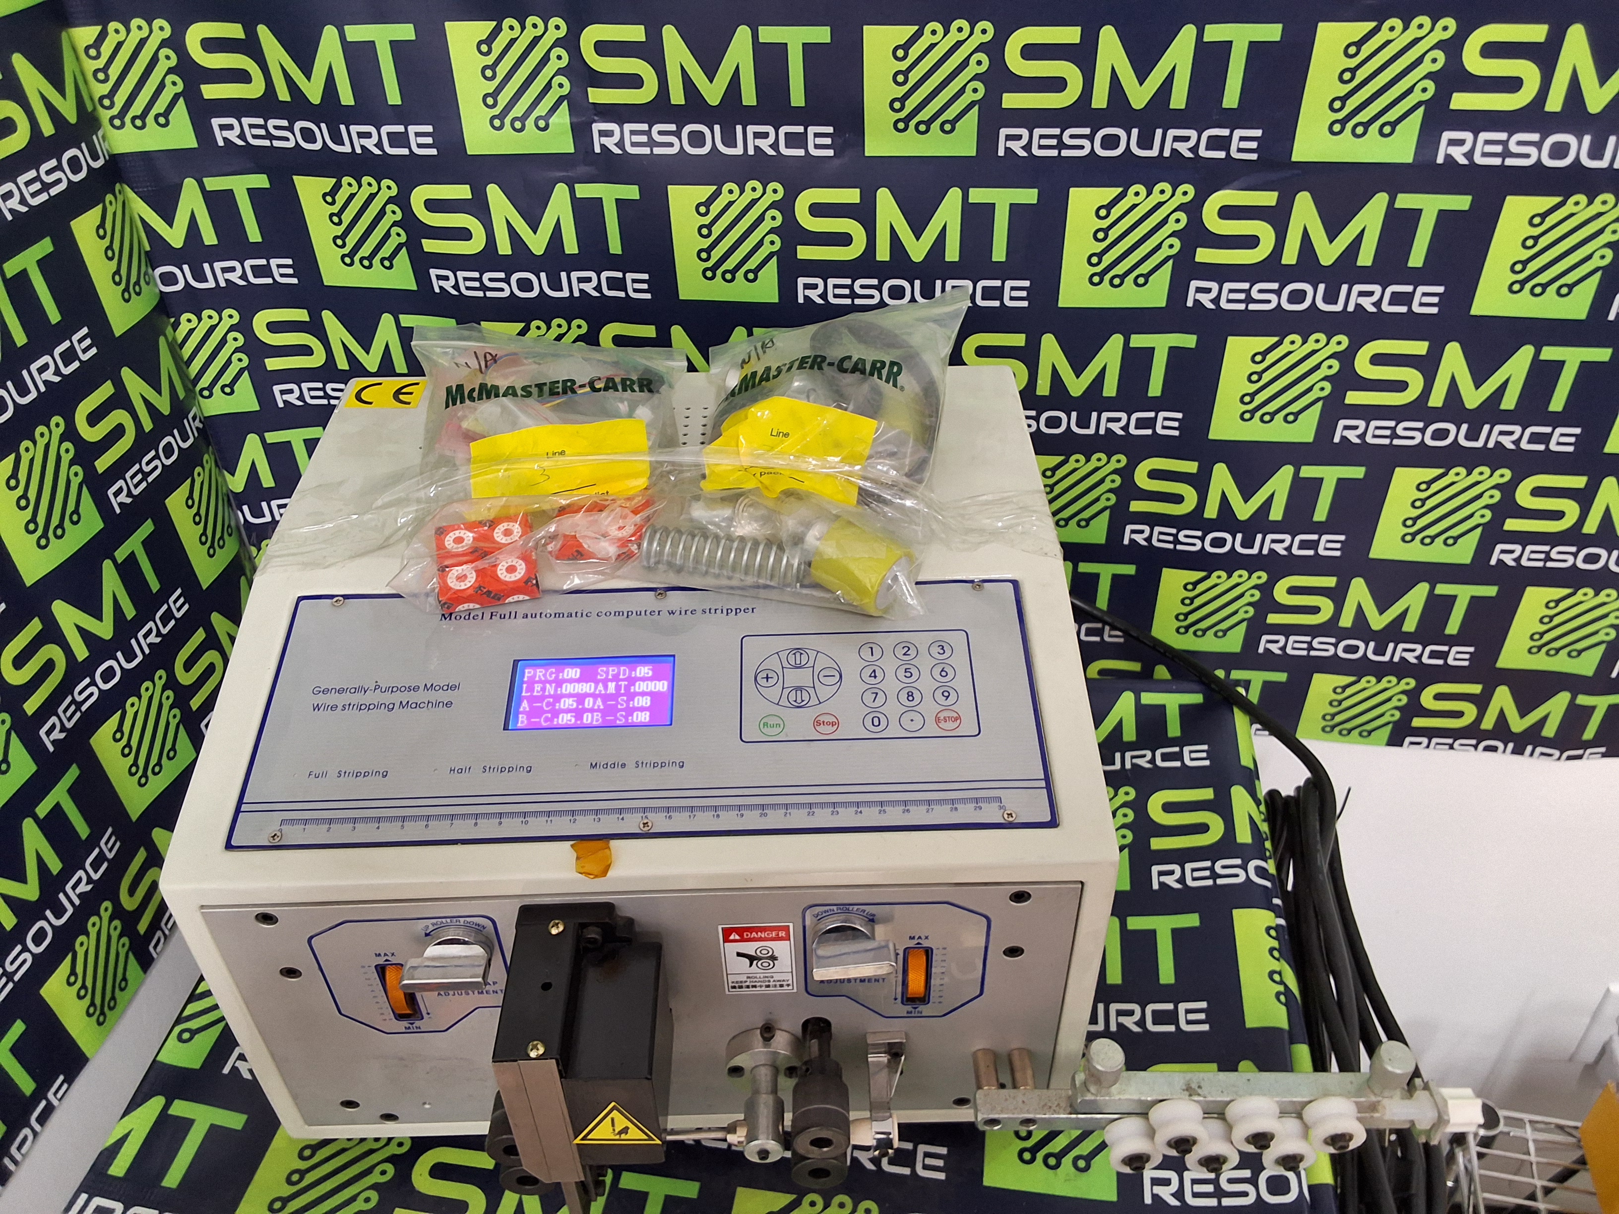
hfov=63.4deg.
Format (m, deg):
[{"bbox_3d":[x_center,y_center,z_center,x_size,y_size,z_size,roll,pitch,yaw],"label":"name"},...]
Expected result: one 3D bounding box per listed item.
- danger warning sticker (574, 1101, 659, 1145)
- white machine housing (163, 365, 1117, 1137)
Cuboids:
[{"bbox_3d":[-0.077,0.203,0.515,0.035,0.032,0.002,-1,40,0],"label":"danger warning sticker"},{"bbox_3d":[-0.070,0.062,0.712,0.388,0.233,0.344,-1,40,0],"label":"white machine housing"}]

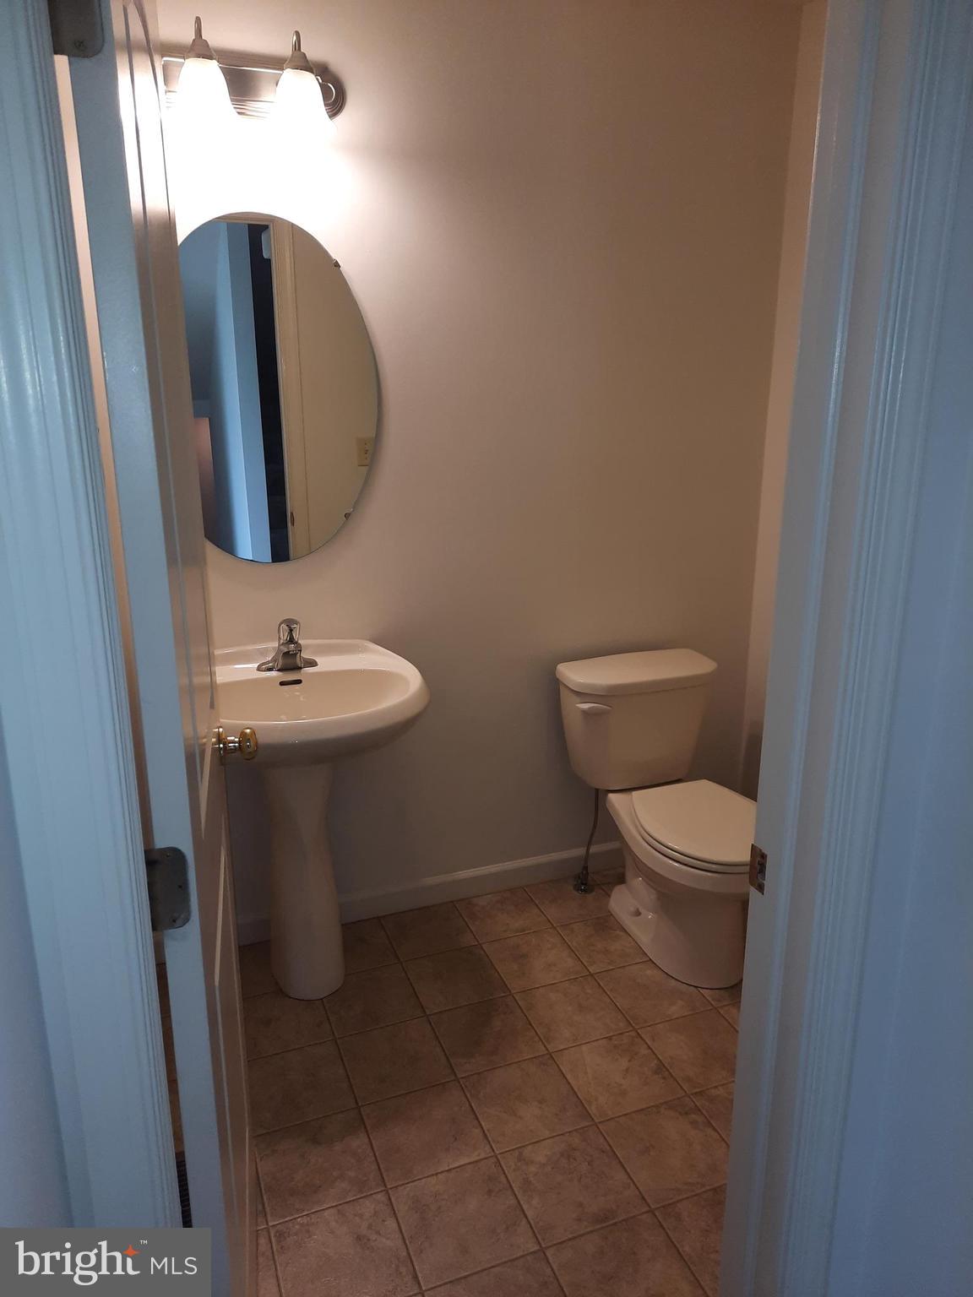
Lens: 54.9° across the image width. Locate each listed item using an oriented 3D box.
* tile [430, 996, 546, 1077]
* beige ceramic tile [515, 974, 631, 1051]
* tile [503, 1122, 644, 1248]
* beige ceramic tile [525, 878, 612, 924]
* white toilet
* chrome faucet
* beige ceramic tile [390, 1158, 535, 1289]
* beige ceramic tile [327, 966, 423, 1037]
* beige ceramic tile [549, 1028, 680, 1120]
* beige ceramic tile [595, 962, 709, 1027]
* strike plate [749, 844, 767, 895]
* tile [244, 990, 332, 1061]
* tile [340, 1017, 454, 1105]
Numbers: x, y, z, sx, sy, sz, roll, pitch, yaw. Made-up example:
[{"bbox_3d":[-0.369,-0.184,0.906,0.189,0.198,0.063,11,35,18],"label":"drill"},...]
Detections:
[{"bbox_3d":[0.002,0.932,2.257,0.225,0.010,0.225,-6,18,-20],"label":"tile"},{"bbox_3d":[0.215,0.908,2.337,0.225,0.010,0.225,-6,18,-20],"label":"beige ceramic tile"},{"bbox_3d":[0.170,1.067,1.867,0.227,0.010,0.227,-6,18,-20],"label":"tile"},{"bbox_3d":[0.263,0.761,2.824,0.225,0.010,0.225,-6,18,-20],"label":"beige ceramic tile"},{"bbox_3d":[0.532,0.463,2.554,0.455,0.718,0.705,-6,18,-20],"label":"white toilet"},{"bbox_3d":[-0.490,-0.007,2.315,0.153,0.125,0.135,-6,18,-20],"label":"chrome faucet"},{"bbox_3d":[-0.045,1.091,1.787,0.227,0.010,0.227,-6,18,-20],"label":"beige ceramic tile"},{"bbox_3d":[-0.296,0.903,2.405,0.227,0.010,0.227,-6,18,-20],"label":"beige ceramic tile"},{"bbox_3d":[0.298,0.970,2.133,0.225,0.010,0.225,-6,18,-20],"label":"beige ceramic tile"},{"bbox_3d":[0.433,0.896,2.440,0.227,0.010,0.227,-6,18,-20],"label":"beige ceramic tile"},{"bbox_3d":[0.347,0.281,1.189,0.004,0.057,0.029,-6,18,-20],"label":"strike plate"},{"bbox_3d":[-0.507,0.918,2.303,0.225,0.010,0.225,-6,18,-20],"label":"tile"},{"bbox_3d":[-0.213,0.966,2.199,0.227,0.010,0.227,-6,18,-20],"label":"tile"}]

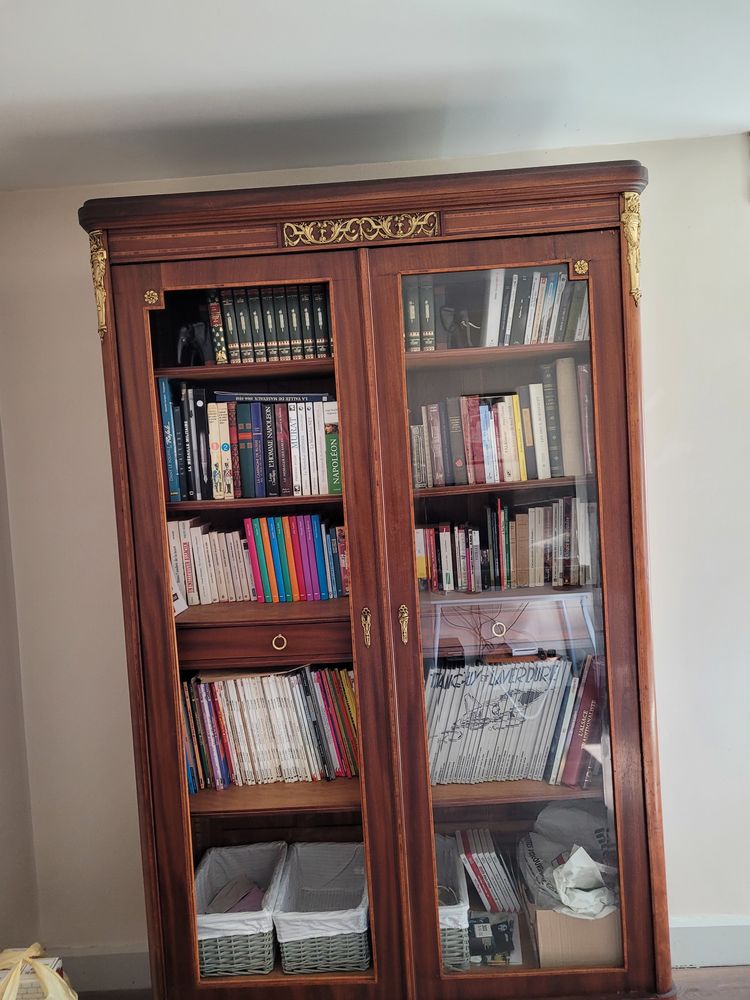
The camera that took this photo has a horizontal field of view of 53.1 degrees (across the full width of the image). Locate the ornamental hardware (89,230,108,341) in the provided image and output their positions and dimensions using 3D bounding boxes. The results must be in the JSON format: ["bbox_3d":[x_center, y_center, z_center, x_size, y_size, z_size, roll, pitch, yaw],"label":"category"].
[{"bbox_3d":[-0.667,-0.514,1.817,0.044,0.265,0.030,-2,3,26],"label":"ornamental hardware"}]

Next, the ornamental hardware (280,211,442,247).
[{"bbox_3d":[-0.033,-0.638,1.768,0.363,0.055,0.014,-3,2,2],"label":"ornamental hardware"}]

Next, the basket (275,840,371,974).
[{"bbox_3d":[-0.128,1.140,2.118,0.250,0.172,0.365,-3,2,2],"label":"basket"}]

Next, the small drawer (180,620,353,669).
[{"bbox_3d":[-0.234,0.354,2.041,0.520,0.106,0.320,-3,2,2],"label":"small drawer"}]

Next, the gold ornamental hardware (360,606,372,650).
[{"bbox_3d":[-0.019,0.312,1.822,0.021,0.099,0.009,-3,2,2],"label":"gold ornamental hardware"}]

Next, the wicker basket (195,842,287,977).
[{"bbox_3d":[-0.383,1.156,2.128,0.250,0.172,0.365,-3,2,2],"label":"wicker basket"}]

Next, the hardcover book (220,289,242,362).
[{"bbox_3d":[-0.372,-0.451,2.045,0.029,0.213,0.150,-7,2,3],"label":"hardcover book"}]

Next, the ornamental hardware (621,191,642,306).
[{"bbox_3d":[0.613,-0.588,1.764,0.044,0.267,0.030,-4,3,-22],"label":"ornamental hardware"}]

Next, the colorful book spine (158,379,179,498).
[{"bbox_3d":[-0.510,-0.156,2.000,0.024,0.312,0.230,-5,2,2],"label":"colorful book spine"}]

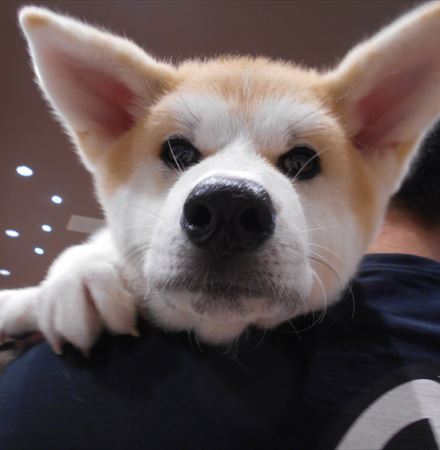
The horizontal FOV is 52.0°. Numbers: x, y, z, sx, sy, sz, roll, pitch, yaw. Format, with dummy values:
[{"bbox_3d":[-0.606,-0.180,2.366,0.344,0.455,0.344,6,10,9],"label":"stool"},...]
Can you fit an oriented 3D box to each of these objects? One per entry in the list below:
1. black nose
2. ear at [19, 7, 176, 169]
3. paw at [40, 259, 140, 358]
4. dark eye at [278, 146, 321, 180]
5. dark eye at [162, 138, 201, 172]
[{"bbox_3d":[0.003,-0.004,0.188,0.038,0.032,0.027,4,2,5],"label":"black nose"},{"bbox_3d":[-0.084,-0.095,0.290,0.087,0.106,0.045,-42,-3,9],"label":"ear"},{"bbox_3d":[-0.080,0.049,0.272,0.058,0.052,0.056,0,15,0],"label":"paw"},{"bbox_3d":[0.044,-0.034,0.250,0.023,0.019,0.015,4,2,-5],"label":"dark eye"},{"bbox_3d":[-0.021,-0.039,0.250,0.023,0.019,0.015,5,2,13],"label":"dark eye"}]

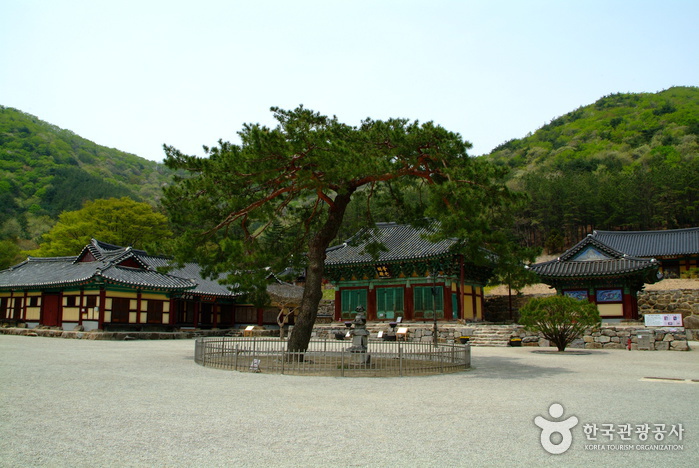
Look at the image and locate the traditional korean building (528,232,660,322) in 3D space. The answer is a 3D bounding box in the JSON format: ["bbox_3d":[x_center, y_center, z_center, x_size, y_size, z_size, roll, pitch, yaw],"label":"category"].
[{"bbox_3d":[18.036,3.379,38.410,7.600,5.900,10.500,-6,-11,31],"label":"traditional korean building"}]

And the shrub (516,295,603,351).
[{"bbox_3d":[11.840,4.976,29.568,4.500,3.200,4.400,0,-10,0],"label":"shrub"}]

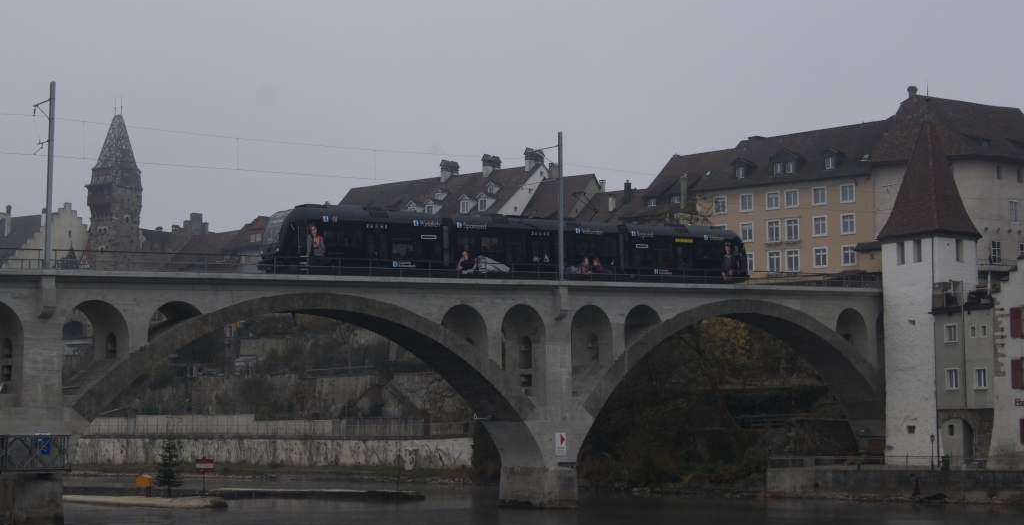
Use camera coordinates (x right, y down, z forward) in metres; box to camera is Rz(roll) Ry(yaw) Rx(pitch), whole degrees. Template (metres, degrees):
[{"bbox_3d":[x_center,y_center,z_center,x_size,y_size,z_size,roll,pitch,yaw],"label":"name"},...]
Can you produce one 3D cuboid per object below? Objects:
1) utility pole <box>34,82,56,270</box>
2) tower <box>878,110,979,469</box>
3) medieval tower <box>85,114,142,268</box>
[{"bbox_3d":[-22.908,-4.088,72.068,0.350,9.148,2.400,4,-7,-37],"label":"utility pole"},{"bbox_3d":[29.917,1.830,105.780,5.000,25.196,5.000,3,-6,-33],"label":"tower"},{"bbox_3d":[-71.777,-11.155,266.850,6.600,31.576,6.600,-3,-6,27],"label":"medieval tower"}]

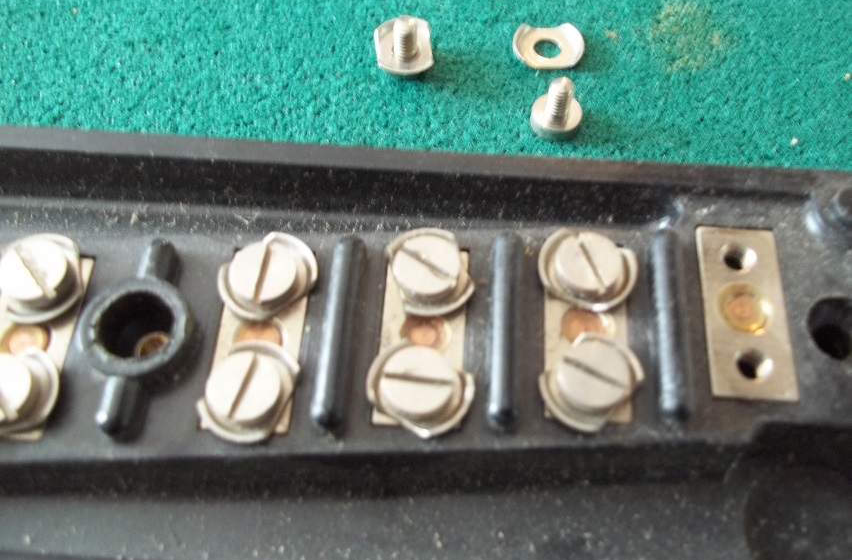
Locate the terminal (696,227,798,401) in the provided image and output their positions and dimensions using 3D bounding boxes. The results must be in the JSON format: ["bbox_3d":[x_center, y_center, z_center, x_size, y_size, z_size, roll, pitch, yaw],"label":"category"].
[{"bbox_3d":[0.040,0.004,0.101,0.010,0.002,0.023,4,65,0],"label":"terminal"}]

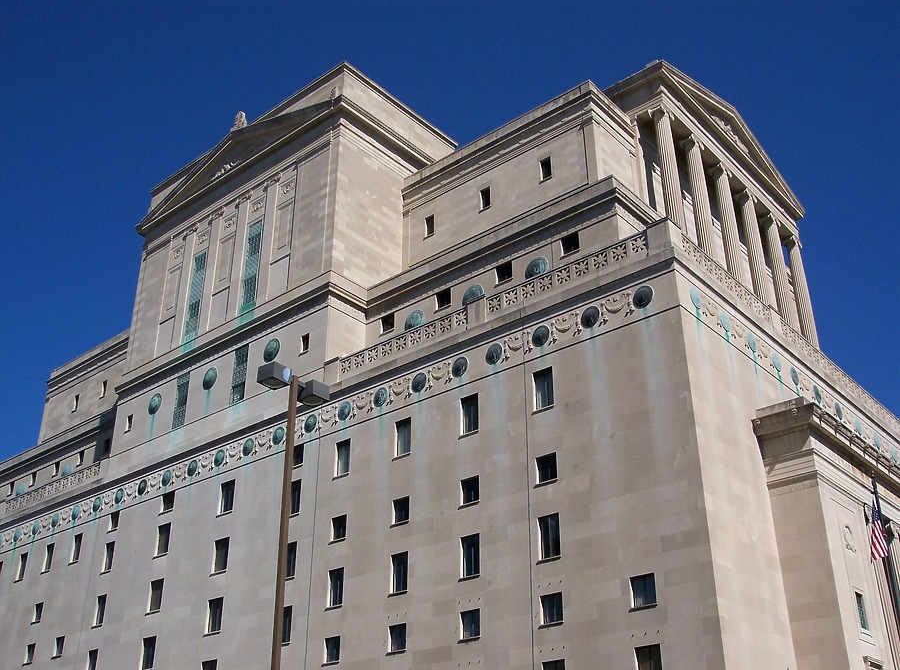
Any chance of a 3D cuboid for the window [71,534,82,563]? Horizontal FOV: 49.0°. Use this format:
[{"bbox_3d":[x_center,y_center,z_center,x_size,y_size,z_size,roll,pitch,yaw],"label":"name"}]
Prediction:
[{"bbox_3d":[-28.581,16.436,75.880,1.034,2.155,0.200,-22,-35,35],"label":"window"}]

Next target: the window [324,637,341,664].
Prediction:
[{"bbox_3d":[-6.668,18.200,56.943,1.328,1.412,0.300,-22,-35,35],"label":"window"}]

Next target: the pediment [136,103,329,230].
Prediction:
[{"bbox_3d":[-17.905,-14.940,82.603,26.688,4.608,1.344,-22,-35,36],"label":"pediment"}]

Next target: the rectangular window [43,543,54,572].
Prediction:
[{"bbox_3d":[-32.580,18.231,80.480,1.244,2.275,0.300,-22,-35,36],"label":"rectangular window"}]

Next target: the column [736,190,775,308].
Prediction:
[{"bbox_3d":[23.764,-6.472,76.787,1.376,10.560,1.376,-22,-35,35],"label":"column"}]

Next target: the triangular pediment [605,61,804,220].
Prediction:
[{"bbox_3d":[21.292,-15.767,80.199,4.440,4.920,24.480,-22,-35,35],"label":"triangular pediment"}]

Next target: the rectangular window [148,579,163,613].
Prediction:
[{"bbox_3d":[-19.535,17.494,65.979,1.463,2.156,0.260,-22,-35,35],"label":"rectangular window"}]

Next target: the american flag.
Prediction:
[{"bbox_3d":[19.160,8.666,44.000,0.850,2.600,0.400,-12,-30,21],"label":"american flag"}]

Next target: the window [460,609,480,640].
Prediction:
[{"bbox_3d":[1.091,14.452,49.162,1.300,1.409,0.300,-22,-35,36],"label":"window"}]

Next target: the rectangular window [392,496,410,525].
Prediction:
[{"bbox_3d":[-2.562,9.569,53.647,1.256,1.388,0.260,-22,-35,35],"label":"rectangular window"}]

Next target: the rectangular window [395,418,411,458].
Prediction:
[{"bbox_3d":[-2.574,5.816,55.655,1.237,2.137,0.260,-22,-35,35],"label":"rectangular window"}]

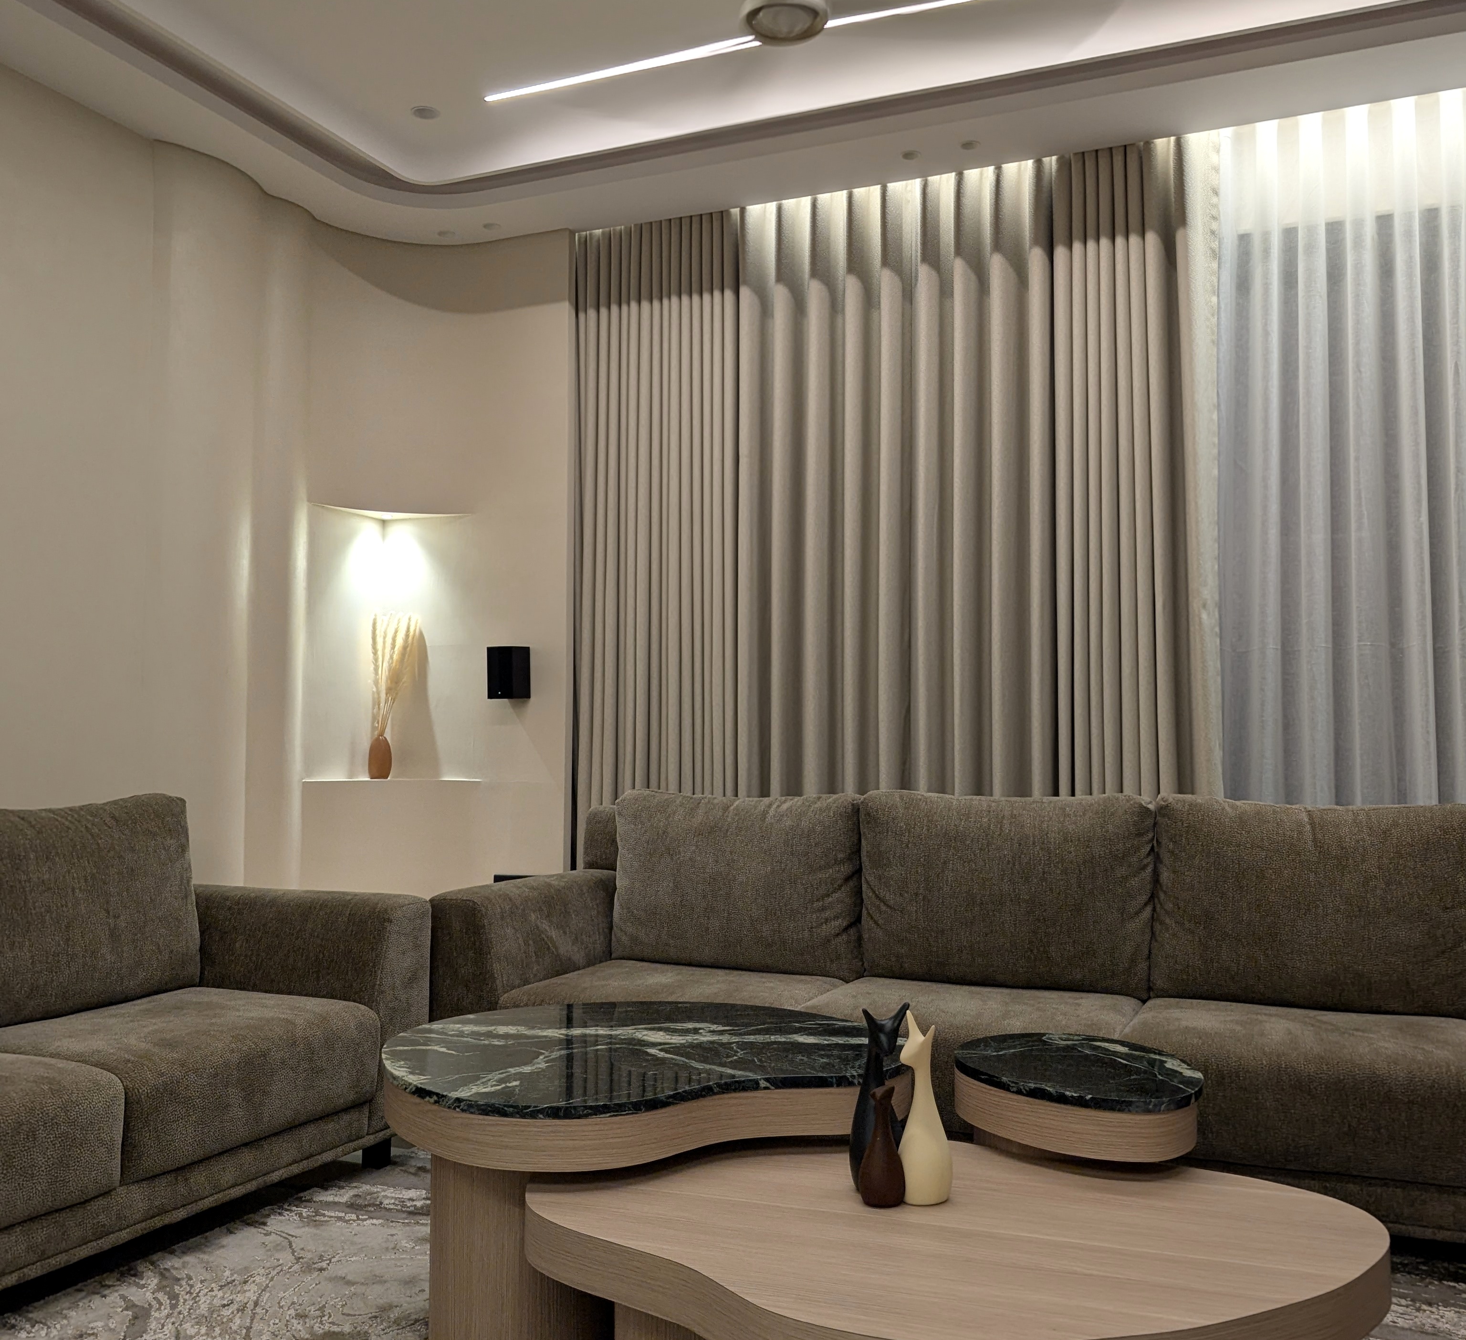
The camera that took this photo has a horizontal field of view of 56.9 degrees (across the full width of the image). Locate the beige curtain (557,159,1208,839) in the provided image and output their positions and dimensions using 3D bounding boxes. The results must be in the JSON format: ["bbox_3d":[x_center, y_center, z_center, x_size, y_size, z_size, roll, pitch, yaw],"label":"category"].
[{"bbox_3d":[0.414,-0.141,4.136,2.042,2.740,0.180,-1,-4,22],"label":"beige curtain"}]

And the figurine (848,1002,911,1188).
[{"bbox_3d":[0.221,0.647,2.051,0.088,0.277,0.082,2,-4,-33],"label":"figurine"}]

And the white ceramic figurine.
[{"bbox_3d":[0.285,0.647,2.009,0.082,0.271,0.078,2,-4,-31],"label":"white ceramic figurine"}]

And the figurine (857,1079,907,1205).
[{"bbox_3d":[0.220,0.696,1.996,0.071,0.171,0.071,2,-4,-24],"label":"figurine"}]

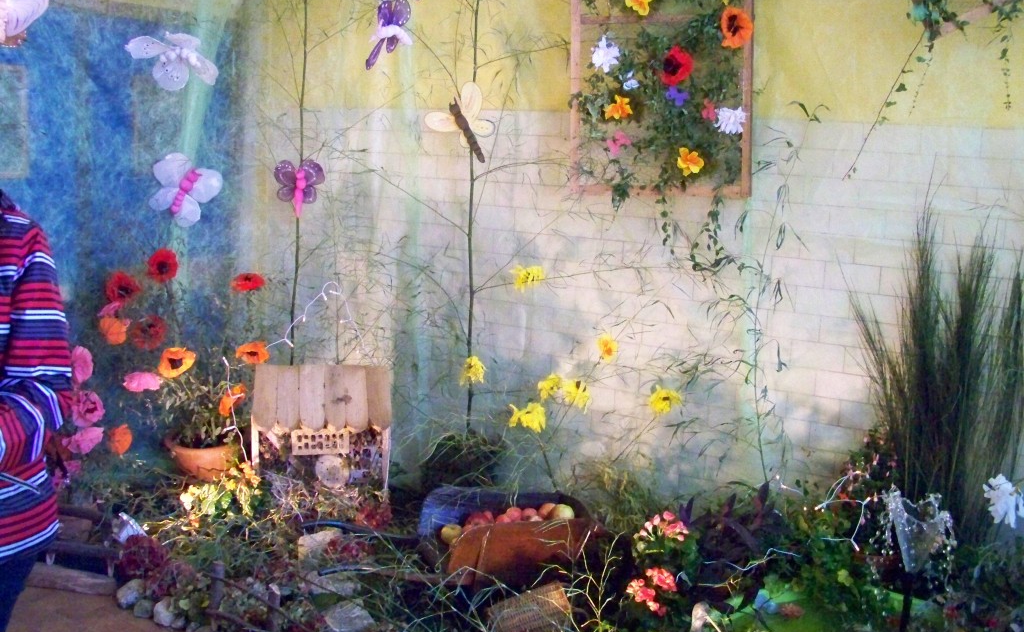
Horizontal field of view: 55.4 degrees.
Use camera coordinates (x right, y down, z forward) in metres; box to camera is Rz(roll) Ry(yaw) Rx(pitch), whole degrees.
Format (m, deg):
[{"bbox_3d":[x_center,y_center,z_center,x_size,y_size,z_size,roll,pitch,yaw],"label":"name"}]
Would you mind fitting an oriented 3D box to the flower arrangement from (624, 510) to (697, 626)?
[{"bbox_3d":[0.479,0.815,3.150,0.225,0.360,0.220,1,5,0],"label":"flower arrangement"}]

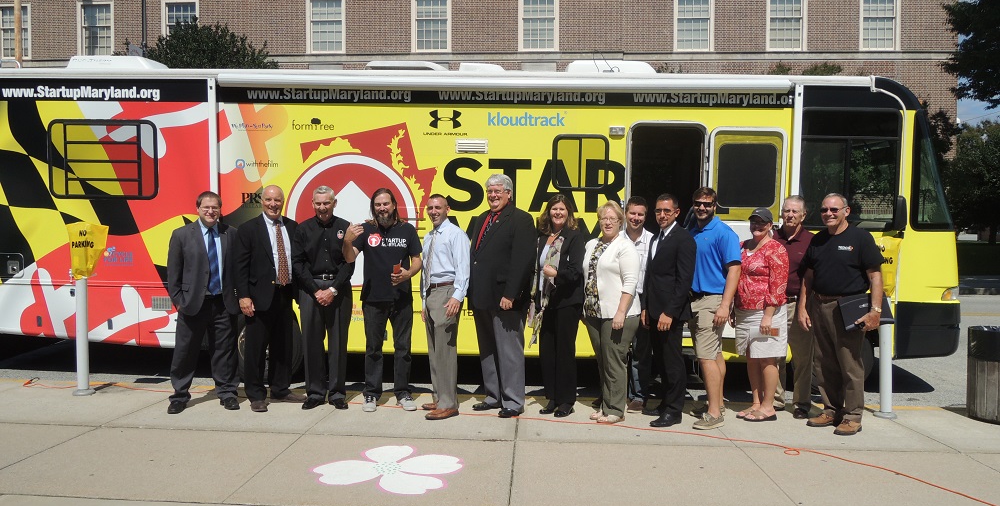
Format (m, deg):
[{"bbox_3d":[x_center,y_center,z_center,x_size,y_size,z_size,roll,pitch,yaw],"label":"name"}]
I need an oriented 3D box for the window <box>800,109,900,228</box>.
[{"bbox_3d":[3.478,-0.833,6.879,0.971,1.199,0.080,1,1,3],"label":"window"}]

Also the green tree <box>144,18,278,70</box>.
[{"bbox_3d":[-10.500,-3.600,25.000,5.600,9.200,5.400,1,1,3],"label":"green tree"}]

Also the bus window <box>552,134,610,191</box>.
[{"bbox_3d":[0.823,-0.914,6.999,0.583,0.564,0.080,1,1,3],"label":"bus window"}]

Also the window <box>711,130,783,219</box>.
[{"bbox_3d":[2.455,-0.774,6.876,0.703,0.862,0.080,1,1,3],"label":"window"}]

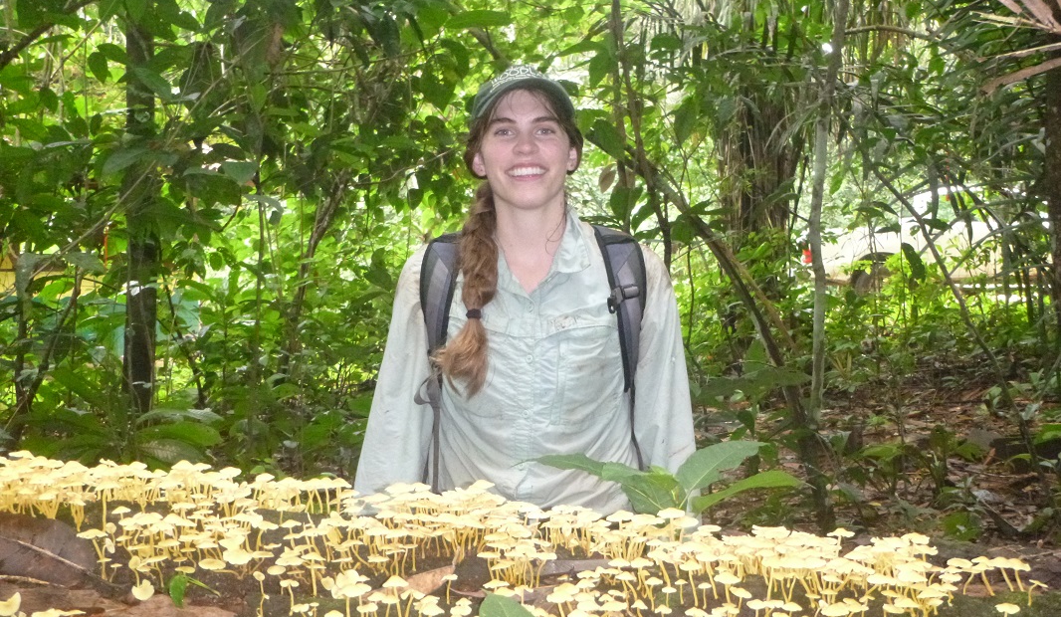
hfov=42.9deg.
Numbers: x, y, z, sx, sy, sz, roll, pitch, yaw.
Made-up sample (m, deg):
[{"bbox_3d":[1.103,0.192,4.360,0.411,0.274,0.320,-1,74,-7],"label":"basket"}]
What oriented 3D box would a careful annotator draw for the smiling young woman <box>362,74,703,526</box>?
[{"bbox_3d":[-0.010,0.420,2.120,0.540,1.600,0.360,0,3,5],"label":"smiling young woman"}]

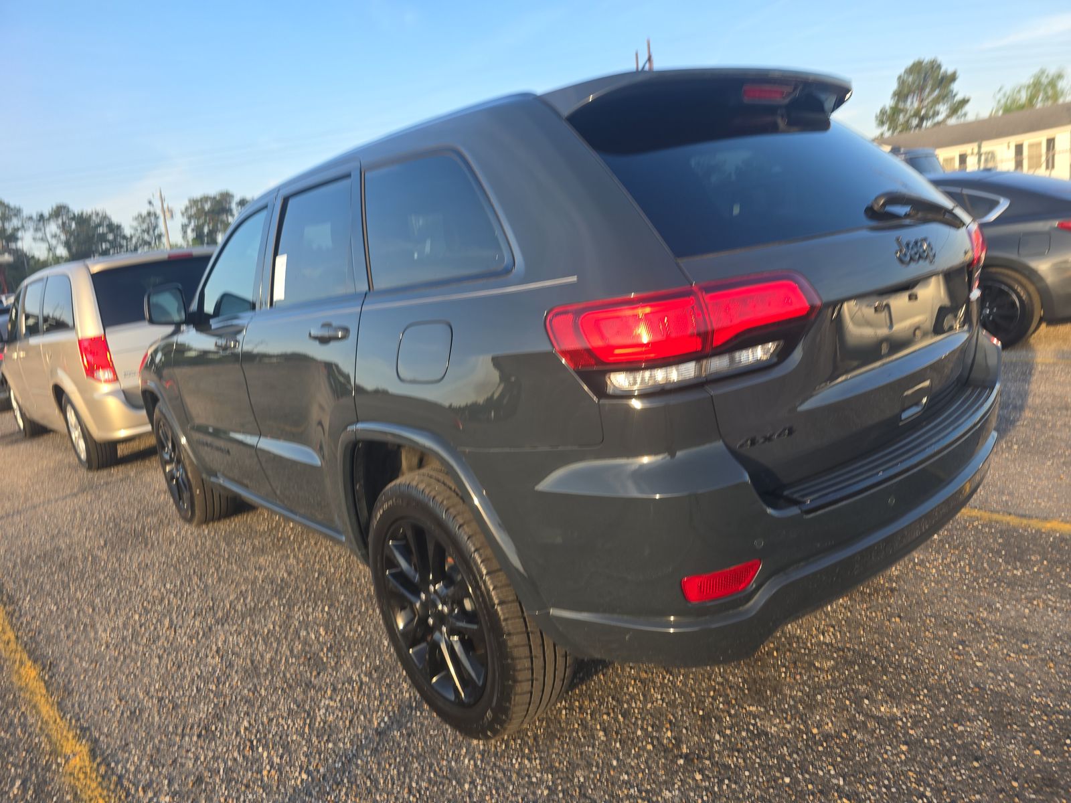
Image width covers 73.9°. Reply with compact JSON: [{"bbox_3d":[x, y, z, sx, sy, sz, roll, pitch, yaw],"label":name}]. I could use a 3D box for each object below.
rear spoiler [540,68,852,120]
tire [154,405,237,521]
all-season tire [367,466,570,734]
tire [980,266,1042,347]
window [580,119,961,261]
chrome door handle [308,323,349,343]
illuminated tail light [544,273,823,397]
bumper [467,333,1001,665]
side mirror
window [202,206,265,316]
[{"bbox_3d":[0.548,-0.839,1.967,1.230,0.130,0.310,-17,15,-38],"label":"rear spoiler"},{"bbox_3d":[-2.063,0.339,4.334,0.275,0.773,0.773,-17,15,-38],"label":"tire"},{"bbox_3d":[-0.202,0.563,2.102,0.275,0.773,0.773,-17,15,-38],"label":"all-season tire"},{"bbox_3d":[3.893,-0.795,6.063,0.225,0.670,0.670,-17,15,-38],"label":"tire"},{"bbox_3d":[0.692,-0.615,1.874,1.300,0.090,0.480,-17,59,-38],"label":"window"},{"bbox_3d":[-0.630,-0.207,2.165,0.052,0.064,0.240,-17,15,-38],"label":"chrome door handle"},{"bbox_3d":[0.318,-0.143,1.477,0.556,0.200,0.230,-14,13,-26],"label":"illuminated tail light"},{"bbox_3d":[0.789,0.096,2.026,1.900,0.600,0.660,-17,15,-38],"label":"bumper"},{"bbox_3d":[-1.719,-0.449,3.320,0.200,0.185,0.135,-17,15,-38],"label":"side mirror"},{"bbox_3d":[-1.333,-0.598,3.144,0.050,0.455,0.820,11,-3,-40],"label":"window"}]

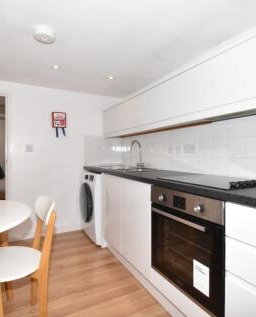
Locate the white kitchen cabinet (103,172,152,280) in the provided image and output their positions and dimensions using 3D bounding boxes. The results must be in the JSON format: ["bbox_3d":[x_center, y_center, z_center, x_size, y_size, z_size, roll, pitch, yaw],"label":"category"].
[{"bbox_3d":[0.191,0.548,2.042,0.582,0.726,0.968,0,1,-29],"label":"white kitchen cabinet"}]

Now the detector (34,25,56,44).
[{"bbox_3d":[-0.636,-0.943,1.525,0.150,0.050,0.150,0,1,-29],"label":"detector"}]

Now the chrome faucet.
[{"bbox_3d":[0.109,-0.048,2.554,0.185,0.375,0.160,0,1,-29],"label":"chrome faucet"}]

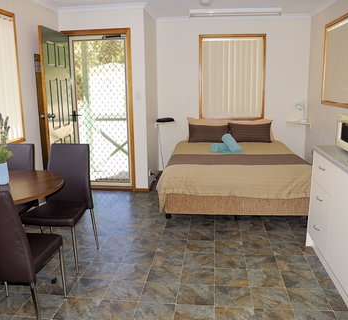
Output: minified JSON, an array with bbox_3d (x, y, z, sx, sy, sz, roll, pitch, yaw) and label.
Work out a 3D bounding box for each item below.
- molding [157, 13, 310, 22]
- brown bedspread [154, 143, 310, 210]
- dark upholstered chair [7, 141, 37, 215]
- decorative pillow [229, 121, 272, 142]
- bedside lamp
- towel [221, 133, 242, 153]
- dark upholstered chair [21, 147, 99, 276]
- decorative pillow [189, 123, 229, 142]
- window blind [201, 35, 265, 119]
[{"bbox_3d":[0.877,-2.147,5.003,2.300,0.075,0.070,2,13,7],"label":"molding"},{"bbox_3d":[0.761,0.106,4.386,1.650,0.470,2.080,0,12,7],"label":"brown bedspread"},{"bbox_3d":[-1.401,0.369,2.757,0.420,0.950,0.520,2,13,17],"label":"dark upholstered chair"},{"bbox_3d":[1.145,-0.411,5.050,0.630,0.350,0.140,0,-21,7],"label":"decorative pillow"},{"bbox_3d":[1.935,-0.718,5.083,0.200,0.310,0.130,-7,13,-23],"label":"bedside lamp"},{"bbox_3d":[0.726,-0.237,4.294,0.130,0.285,0.140,-40,-14,35],"label":"towel"},{"bbox_3d":[-0.909,0.370,2.698,0.420,0.950,0.520,0,12,7],"label":"dark upholstered chair"},{"bbox_3d":[0.531,-0.413,5.124,0.610,0.350,0.140,0,-21,7],"label":"decorative pillow"},{"bbox_3d":[0.915,-1.282,5.216,0.970,1.260,0.070,2,13,7],"label":"window blind"}]

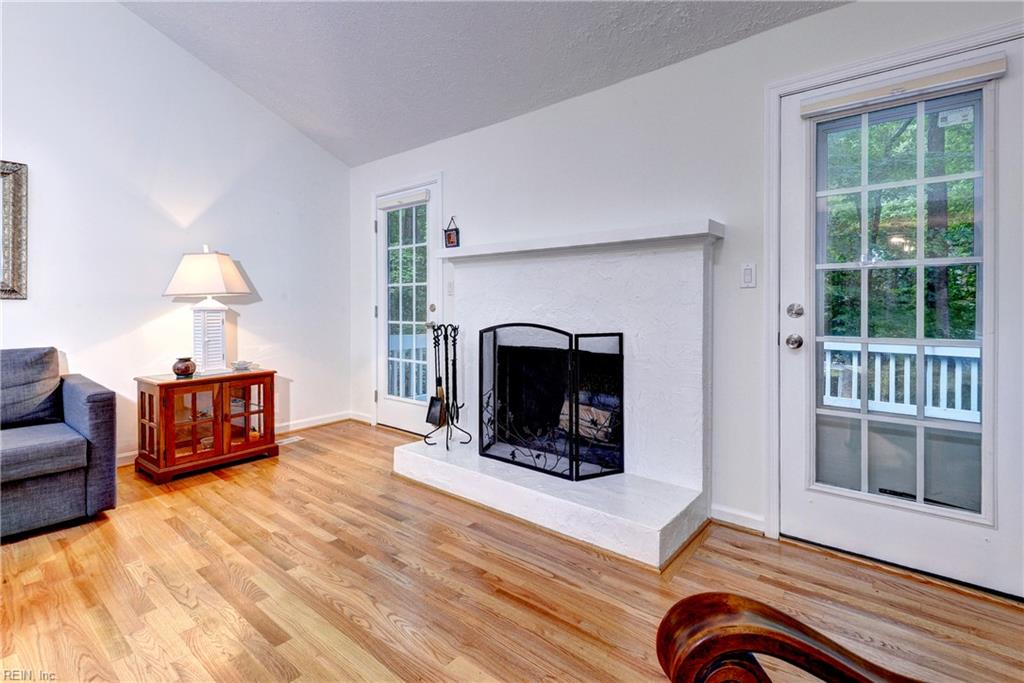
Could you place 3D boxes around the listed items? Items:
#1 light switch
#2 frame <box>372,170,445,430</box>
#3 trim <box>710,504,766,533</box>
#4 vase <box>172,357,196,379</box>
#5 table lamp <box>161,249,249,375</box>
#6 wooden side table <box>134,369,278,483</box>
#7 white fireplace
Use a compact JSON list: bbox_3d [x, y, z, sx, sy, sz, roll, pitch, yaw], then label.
[{"bbox_3d":[1.134,-0.314,2.183,0.071,0.117,0.012,1,2,38],"label":"light switch"},{"bbox_3d":[-0.896,-0.290,3.872,0.920,2.135,0.100,1,2,38],"label":"frame"},{"bbox_3d":[1.095,0.851,2.203,0.235,0.080,0.020,1,2,38],"label":"trim"},{"bbox_3d":[-2.147,0.176,2.985,0.125,0.120,0.125,1,2,38],"label":"vase"},{"bbox_3d":[-2.058,-0.215,3.099,0.375,0.880,0.375,0,2,-9],"label":"table lamp"},{"bbox_3d":[-2.033,0.527,3.083,0.385,0.598,0.715,1,2,38],"label":"wooden side table"},{"bbox_3d":[0.145,0.140,2.590,1.820,1.470,0.610,3,4,39],"label":"white fireplace"}]

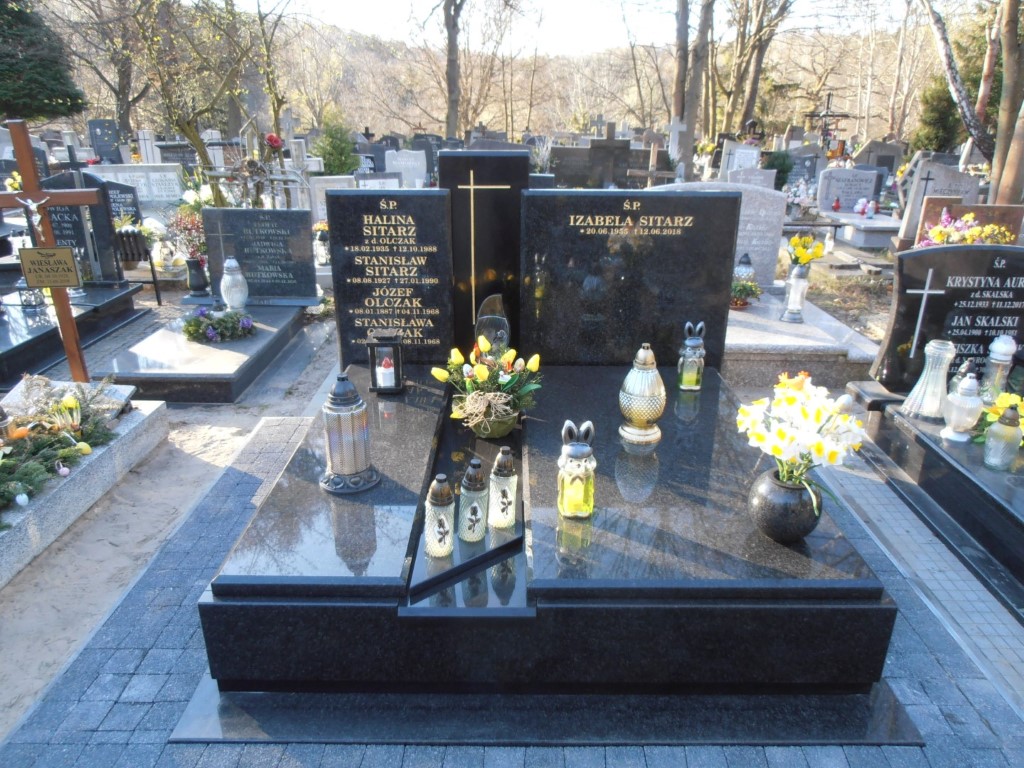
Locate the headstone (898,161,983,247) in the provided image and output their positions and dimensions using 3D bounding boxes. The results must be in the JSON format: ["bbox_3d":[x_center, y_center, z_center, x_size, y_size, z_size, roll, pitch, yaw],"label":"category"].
[{"bbox_3d":[4.727,-2.026,7.829,0.700,0.860,0.180,0,21,0],"label":"headstone"}]

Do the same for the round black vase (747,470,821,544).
[{"bbox_3d":[0.751,0.342,1.968,0.200,0.188,0.200,0,23,0],"label":"round black vase"}]

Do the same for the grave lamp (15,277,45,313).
[{"bbox_3d":[-3.260,-0.656,4.813,0.120,0.225,0.120,0,21,0],"label":"grave lamp"}]

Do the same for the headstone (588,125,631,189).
[{"bbox_3d":[1.446,-3.322,10.525,0.590,1.020,0.150,0,21,0],"label":"headstone"}]

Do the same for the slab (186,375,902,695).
[{"bbox_3d":[0.093,0.371,2.715,1.810,0.336,1.780,0,21,0],"label":"slab"}]

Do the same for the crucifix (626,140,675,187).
[{"bbox_3d":[1.584,-2.200,8.101,0.560,1.050,0.080,-1,21,-4],"label":"crucifix"}]

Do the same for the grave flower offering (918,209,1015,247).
[{"bbox_3d":[3.595,-1.177,5.651,0.751,0.400,0.380,0,21,0],"label":"grave flower offering"}]

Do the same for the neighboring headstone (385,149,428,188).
[{"bbox_3d":[-1.550,-3.150,10.647,0.570,0.680,0.120,0,21,0],"label":"neighboring headstone"}]

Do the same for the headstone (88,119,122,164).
[{"bbox_3d":[-7.303,-4.292,12.899,0.490,0.920,0.130,0,21,0],"label":"headstone"}]

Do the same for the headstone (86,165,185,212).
[{"bbox_3d":[-5.195,-2.741,9.891,1.326,0.609,0.200,0,21,0],"label":"headstone"}]

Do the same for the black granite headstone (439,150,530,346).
[{"bbox_3d":[-0.128,-0.580,3.375,0.401,1.015,0.100,0,21,0],"label":"black granite headstone"}]

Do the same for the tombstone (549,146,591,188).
[{"bbox_3d":[0.838,-3.060,10.344,0.580,0.720,0.140,0,21,0],"label":"tombstone"}]

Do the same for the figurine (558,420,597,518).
[{"bbox_3d":[0.199,0.244,2.138,0.115,0.296,0.102,-1,21,-3],"label":"figurine"}]

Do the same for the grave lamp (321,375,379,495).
[{"bbox_3d":[-0.514,0.141,2.209,0.190,0.350,0.185,0,23,0],"label":"grave lamp"}]

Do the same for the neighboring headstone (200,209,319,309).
[{"bbox_3d":[-1.749,-0.919,5.003,0.745,0.650,0.100,0,21,0],"label":"neighboring headstone"}]

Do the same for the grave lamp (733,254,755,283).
[{"bbox_3d":[1.626,-0.750,4.954,0.146,0.314,0.146,0,21,0],"label":"grave lamp"}]

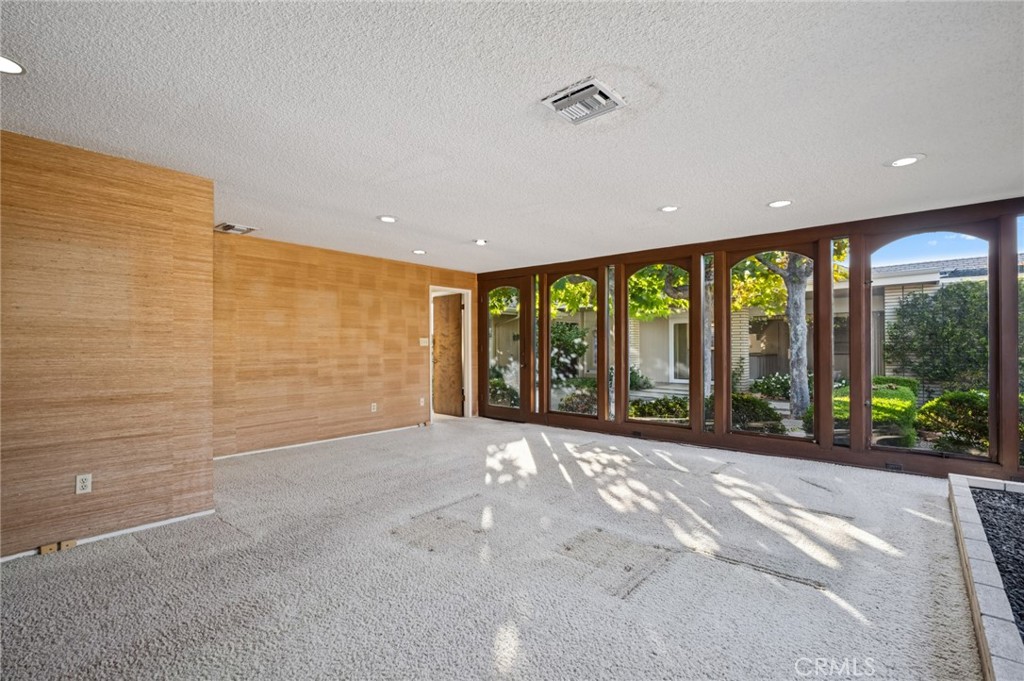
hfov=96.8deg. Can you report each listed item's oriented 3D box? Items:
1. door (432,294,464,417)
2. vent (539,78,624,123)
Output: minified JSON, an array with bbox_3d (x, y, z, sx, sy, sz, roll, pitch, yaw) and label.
[{"bbox_3d":[-1.107,0.257,7.800,0.750,2.030,0.045,-1,-1,44],"label":"door"},{"bbox_3d":[0.367,-1.189,2.298,0.310,0.025,0.310,0,-1,40],"label":"vent"}]

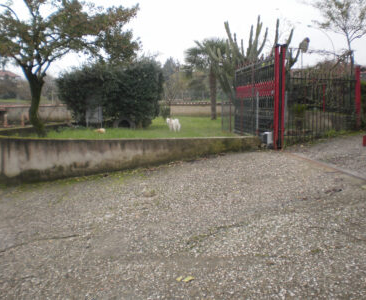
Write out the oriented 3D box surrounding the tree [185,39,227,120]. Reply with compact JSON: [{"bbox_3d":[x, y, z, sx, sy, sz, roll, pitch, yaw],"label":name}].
[{"bbox_3d":[1.230,-3.050,18.200,2.150,3.500,2.100,-1,7,0],"label":"tree"}]

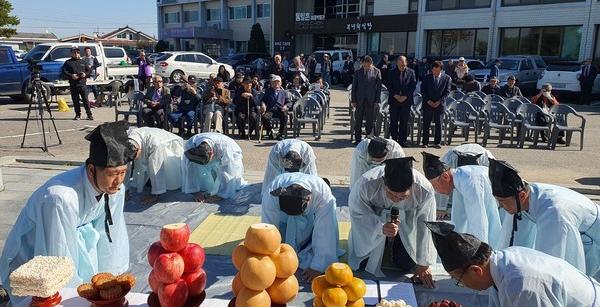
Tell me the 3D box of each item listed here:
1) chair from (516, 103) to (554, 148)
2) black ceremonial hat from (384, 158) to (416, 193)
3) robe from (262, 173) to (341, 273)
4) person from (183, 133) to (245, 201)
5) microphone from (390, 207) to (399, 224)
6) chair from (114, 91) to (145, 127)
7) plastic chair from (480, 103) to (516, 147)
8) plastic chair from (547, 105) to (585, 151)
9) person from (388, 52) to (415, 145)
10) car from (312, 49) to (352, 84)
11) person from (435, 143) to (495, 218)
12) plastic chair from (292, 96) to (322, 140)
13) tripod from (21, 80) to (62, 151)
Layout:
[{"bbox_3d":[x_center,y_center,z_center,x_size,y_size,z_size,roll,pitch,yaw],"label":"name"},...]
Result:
[{"bbox_3d":[4.398,-0.531,8.544,0.560,0.790,0.560,3,12,8],"label":"chair"},{"bbox_3d":[0.672,0.149,3.046,0.210,0.230,0.200,3,42,7],"label":"black ceremonial hat"},{"bbox_3d":[0.000,0.466,3.598,0.600,0.640,0.950,1,12,0],"label":"robe"},{"bbox_3d":[-0.972,0.104,5.191,0.580,0.640,0.820,5,13,17],"label":"person"},{"bbox_3d":[0.635,0.481,2.995,0.052,0.230,0.052,5,6,-1],"label":"microphone"},{"bbox_3d":[-3.766,-1.043,10.257,0.560,0.790,0.560,3,12,11],"label":"chair"},{"bbox_3d":[3.774,-0.557,8.613,0.560,0.790,0.560,3,12,8],"label":"plastic chair"},{"bbox_3d":[4.921,-0.502,8.456,0.560,0.790,0.560,2,12,7],"label":"plastic chair"},{"bbox_3d":[1.901,-0.925,8.149,0.507,1.648,0.351,3,12,10],"label":"person"},{"bbox_3d":[2.747,-5.358,28.192,1.750,1.980,4.800,12,16,42],"label":"car"},{"bbox_3d":[1.796,0.249,4.954,0.640,0.670,0.930,4,12,14],"label":"person"},{"bbox_3d":[0.171,-0.715,9.070,0.570,0.800,0.550,3,12,6],"label":"plastic chair"},{"bbox_3d":[-4.286,-0.668,7.519,0.620,1.180,0.620,-11,17,-44],"label":"tripod"}]

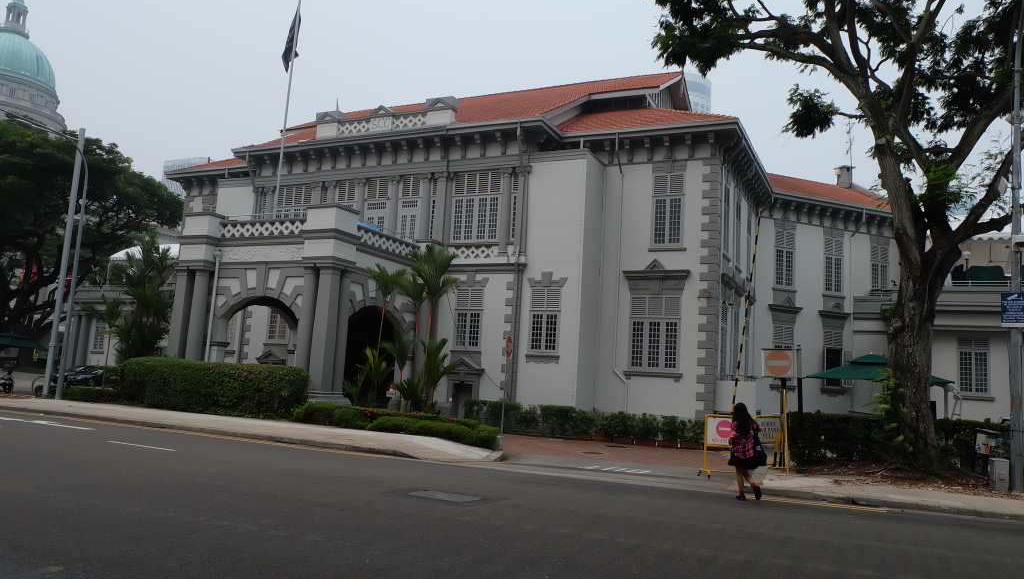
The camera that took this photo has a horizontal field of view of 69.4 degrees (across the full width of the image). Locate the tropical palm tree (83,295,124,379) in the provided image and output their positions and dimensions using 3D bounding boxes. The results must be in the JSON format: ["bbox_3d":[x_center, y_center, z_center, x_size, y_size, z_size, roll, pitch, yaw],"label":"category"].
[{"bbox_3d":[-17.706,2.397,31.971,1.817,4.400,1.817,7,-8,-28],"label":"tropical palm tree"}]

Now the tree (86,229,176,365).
[{"bbox_3d":[-15.759,1.088,31.408,3.300,7.000,3.200,0,-8,26],"label":"tree"}]

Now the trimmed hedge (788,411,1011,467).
[{"bbox_3d":[9.094,3.680,17.493,4.900,1.280,0.800,2,-7,8],"label":"trimmed hedge"}]

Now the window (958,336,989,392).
[{"bbox_3d":[20.936,3.490,33.527,1.246,2.588,0.200,0,-8,25],"label":"window"}]

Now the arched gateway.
[{"bbox_3d":[-7.875,1.176,29.060,7.565,7.280,7.293,0,-8,25],"label":"arched gateway"}]

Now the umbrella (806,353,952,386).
[{"bbox_3d":[10.539,3.403,21.292,3.550,3.000,3.550,0,-8,26],"label":"umbrella"}]

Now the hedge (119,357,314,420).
[{"bbox_3d":[-10.249,3.395,25.760,7.400,1.680,1.400,0,-8,26],"label":"hedge"}]

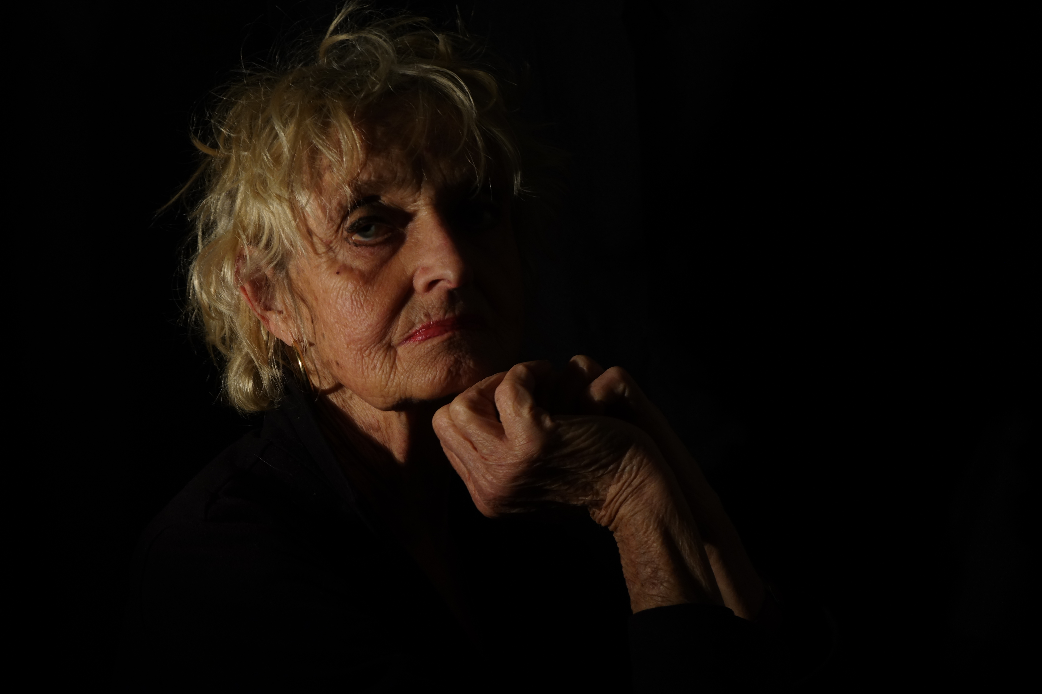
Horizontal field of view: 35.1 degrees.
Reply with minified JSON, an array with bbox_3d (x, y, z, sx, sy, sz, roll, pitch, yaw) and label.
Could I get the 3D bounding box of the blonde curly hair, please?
[{"bbox_3d":[-0.095,-0.085,1.035,0.230,0.250,0.235,-4,-3,-20],"label":"blonde curly hair"}]

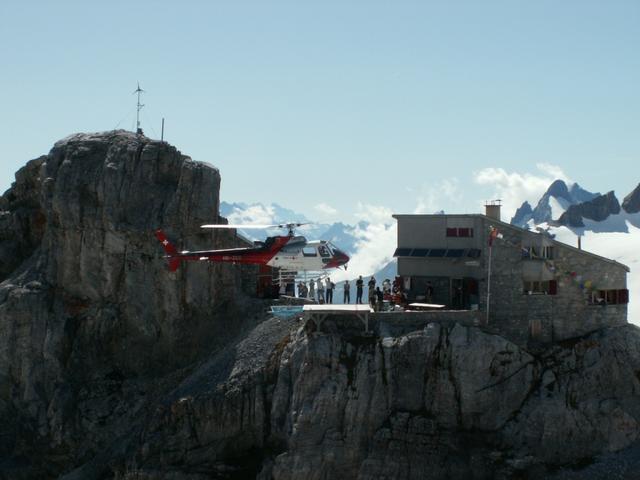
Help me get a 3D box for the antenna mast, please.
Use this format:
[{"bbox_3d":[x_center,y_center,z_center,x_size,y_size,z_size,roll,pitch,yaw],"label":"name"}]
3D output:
[{"bbox_3d":[-11.779,-8.572,94.000,0.700,3.400,0.600,0,1,0],"label":"antenna mast"}]

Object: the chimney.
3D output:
[{"bbox_3d":[11.490,-1.954,95.500,0.800,1.300,0.800,-1,2,-36],"label":"chimney"}]

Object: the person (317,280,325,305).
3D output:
[{"bbox_3d":[0.033,3.371,94.500,0.500,1.660,0.380,1,2,22],"label":"person"}]

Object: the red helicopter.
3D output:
[{"bbox_3d":[-3.791,0.741,81.000,10.900,3.200,9.000,0,1,-1],"label":"red helicopter"}]

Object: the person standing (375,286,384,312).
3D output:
[{"bbox_3d":[3.828,3.796,92.000,0.480,1.590,0.380,1,2,22],"label":"person standing"}]

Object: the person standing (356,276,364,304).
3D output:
[{"bbox_3d":[2.654,3.290,94.500,0.520,1.820,0.380,1,2,22],"label":"person standing"}]

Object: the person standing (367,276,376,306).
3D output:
[{"bbox_3d":[3.353,3.308,93.000,0.520,1.830,0.380,1,2,22],"label":"person standing"}]

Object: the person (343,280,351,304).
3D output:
[{"bbox_3d":[1.788,3.477,95.500,0.460,1.560,0.380,1,2,22],"label":"person"}]

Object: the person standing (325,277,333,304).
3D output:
[{"bbox_3d":[0.596,3.349,94.500,0.550,1.700,0.380,1,2,22],"label":"person standing"}]

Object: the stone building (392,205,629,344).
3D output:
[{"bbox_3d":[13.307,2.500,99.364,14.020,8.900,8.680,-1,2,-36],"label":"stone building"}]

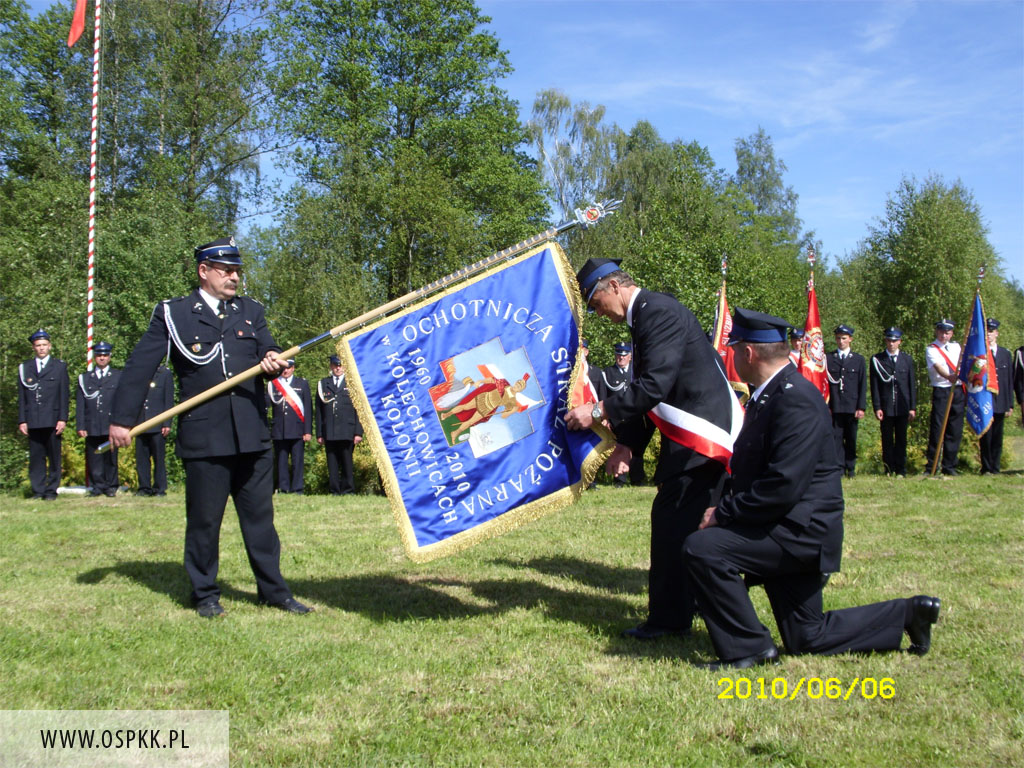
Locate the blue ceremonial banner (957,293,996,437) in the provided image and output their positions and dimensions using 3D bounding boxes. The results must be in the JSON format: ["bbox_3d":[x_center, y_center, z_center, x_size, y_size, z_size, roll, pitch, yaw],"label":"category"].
[{"bbox_3d":[5.301,-0.222,12.800,0.450,1.620,0.360,0,-1,18],"label":"blue ceremonial banner"}]

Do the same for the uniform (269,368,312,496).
[{"bbox_3d":[-2.745,0.581,13.900,0.540,1.540,0.330,0,-1,-6],"label":"uniform"}]

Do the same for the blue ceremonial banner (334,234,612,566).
[{"bbox_3d":[-0.140,0.078,5.000,1.120,1.040,0.200,-25,-2,5],"label":"blue ceremonial banner"}]

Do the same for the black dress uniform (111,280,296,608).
[{"bbox_3d":[-1.477,0.286,5.400,0.820,1.570,0.480,0,-1,-22],"label":"black dress uniform"}]

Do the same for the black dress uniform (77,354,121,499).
[{"bbox_3d":[-4.813,0.472,13.100,0.520,1.670,0.320,0,-1,-15],"label":"black dress uniform"}]

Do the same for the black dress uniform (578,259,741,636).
[{"bbox_3d":[0.643,0.275,4.870,0.720,1.630,0.560,0,-1,2],"label":"black dress uniform"}]

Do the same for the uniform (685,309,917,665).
[{"bbox_3d":[1.146,0.394,4.450,0.960,1.370,0.600,0,-1,-5],"label":"uniform"}]

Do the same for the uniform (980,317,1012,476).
[{"bbox_3d":[5.623,0.157,13.100,0.500,1.780,0.350,0,-1,14],"label":"uniform"}]

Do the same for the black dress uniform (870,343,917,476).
[{"bbox_3d":[4.582,0.306,13.500,0.540,1.600,0.320,0,-1,13],"label":"black dress uniform"}]

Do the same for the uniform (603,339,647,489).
[{"bbox_3d":[1.373,0.357,13.600,0.550,1.710,0.330,0,-1,6],"label":"uniform"}]

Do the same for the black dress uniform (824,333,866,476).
[{"bbox_3d":[4.005,0.258,13.500,0.510,1.700,0.320,-1,-1,19],"label":"black dress uniform"}]

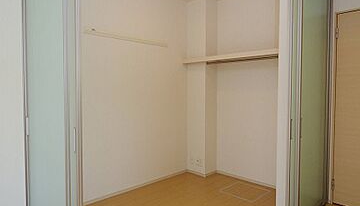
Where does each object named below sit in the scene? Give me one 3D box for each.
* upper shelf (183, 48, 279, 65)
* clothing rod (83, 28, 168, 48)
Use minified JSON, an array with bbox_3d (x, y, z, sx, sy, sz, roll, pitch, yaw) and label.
[{"bbox_3d":[0.727,-0.574,3.046,0.402,0.052,1.524,-2,3,-44],"label":"upper shelf"},{"bbox_3d":[-0.564,-0.786,2.827,1.155,0.090,0.050,-2,3,-44],"label":"clothing rod"}]

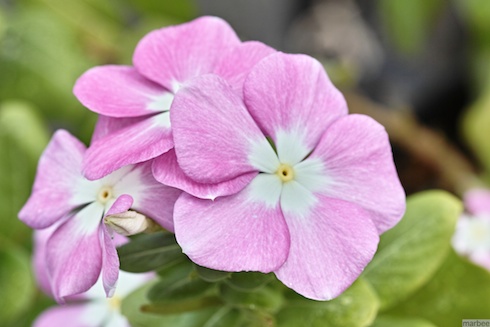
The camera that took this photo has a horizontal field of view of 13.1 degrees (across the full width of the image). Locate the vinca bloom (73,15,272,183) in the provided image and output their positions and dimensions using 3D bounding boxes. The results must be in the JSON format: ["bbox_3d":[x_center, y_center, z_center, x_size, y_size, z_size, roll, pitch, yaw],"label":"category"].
[{"bbox_3d":[-0.014,-0.012,0.426,0.038,0.033,0.013,6,-17,14],"label":"vinca bloom"}]

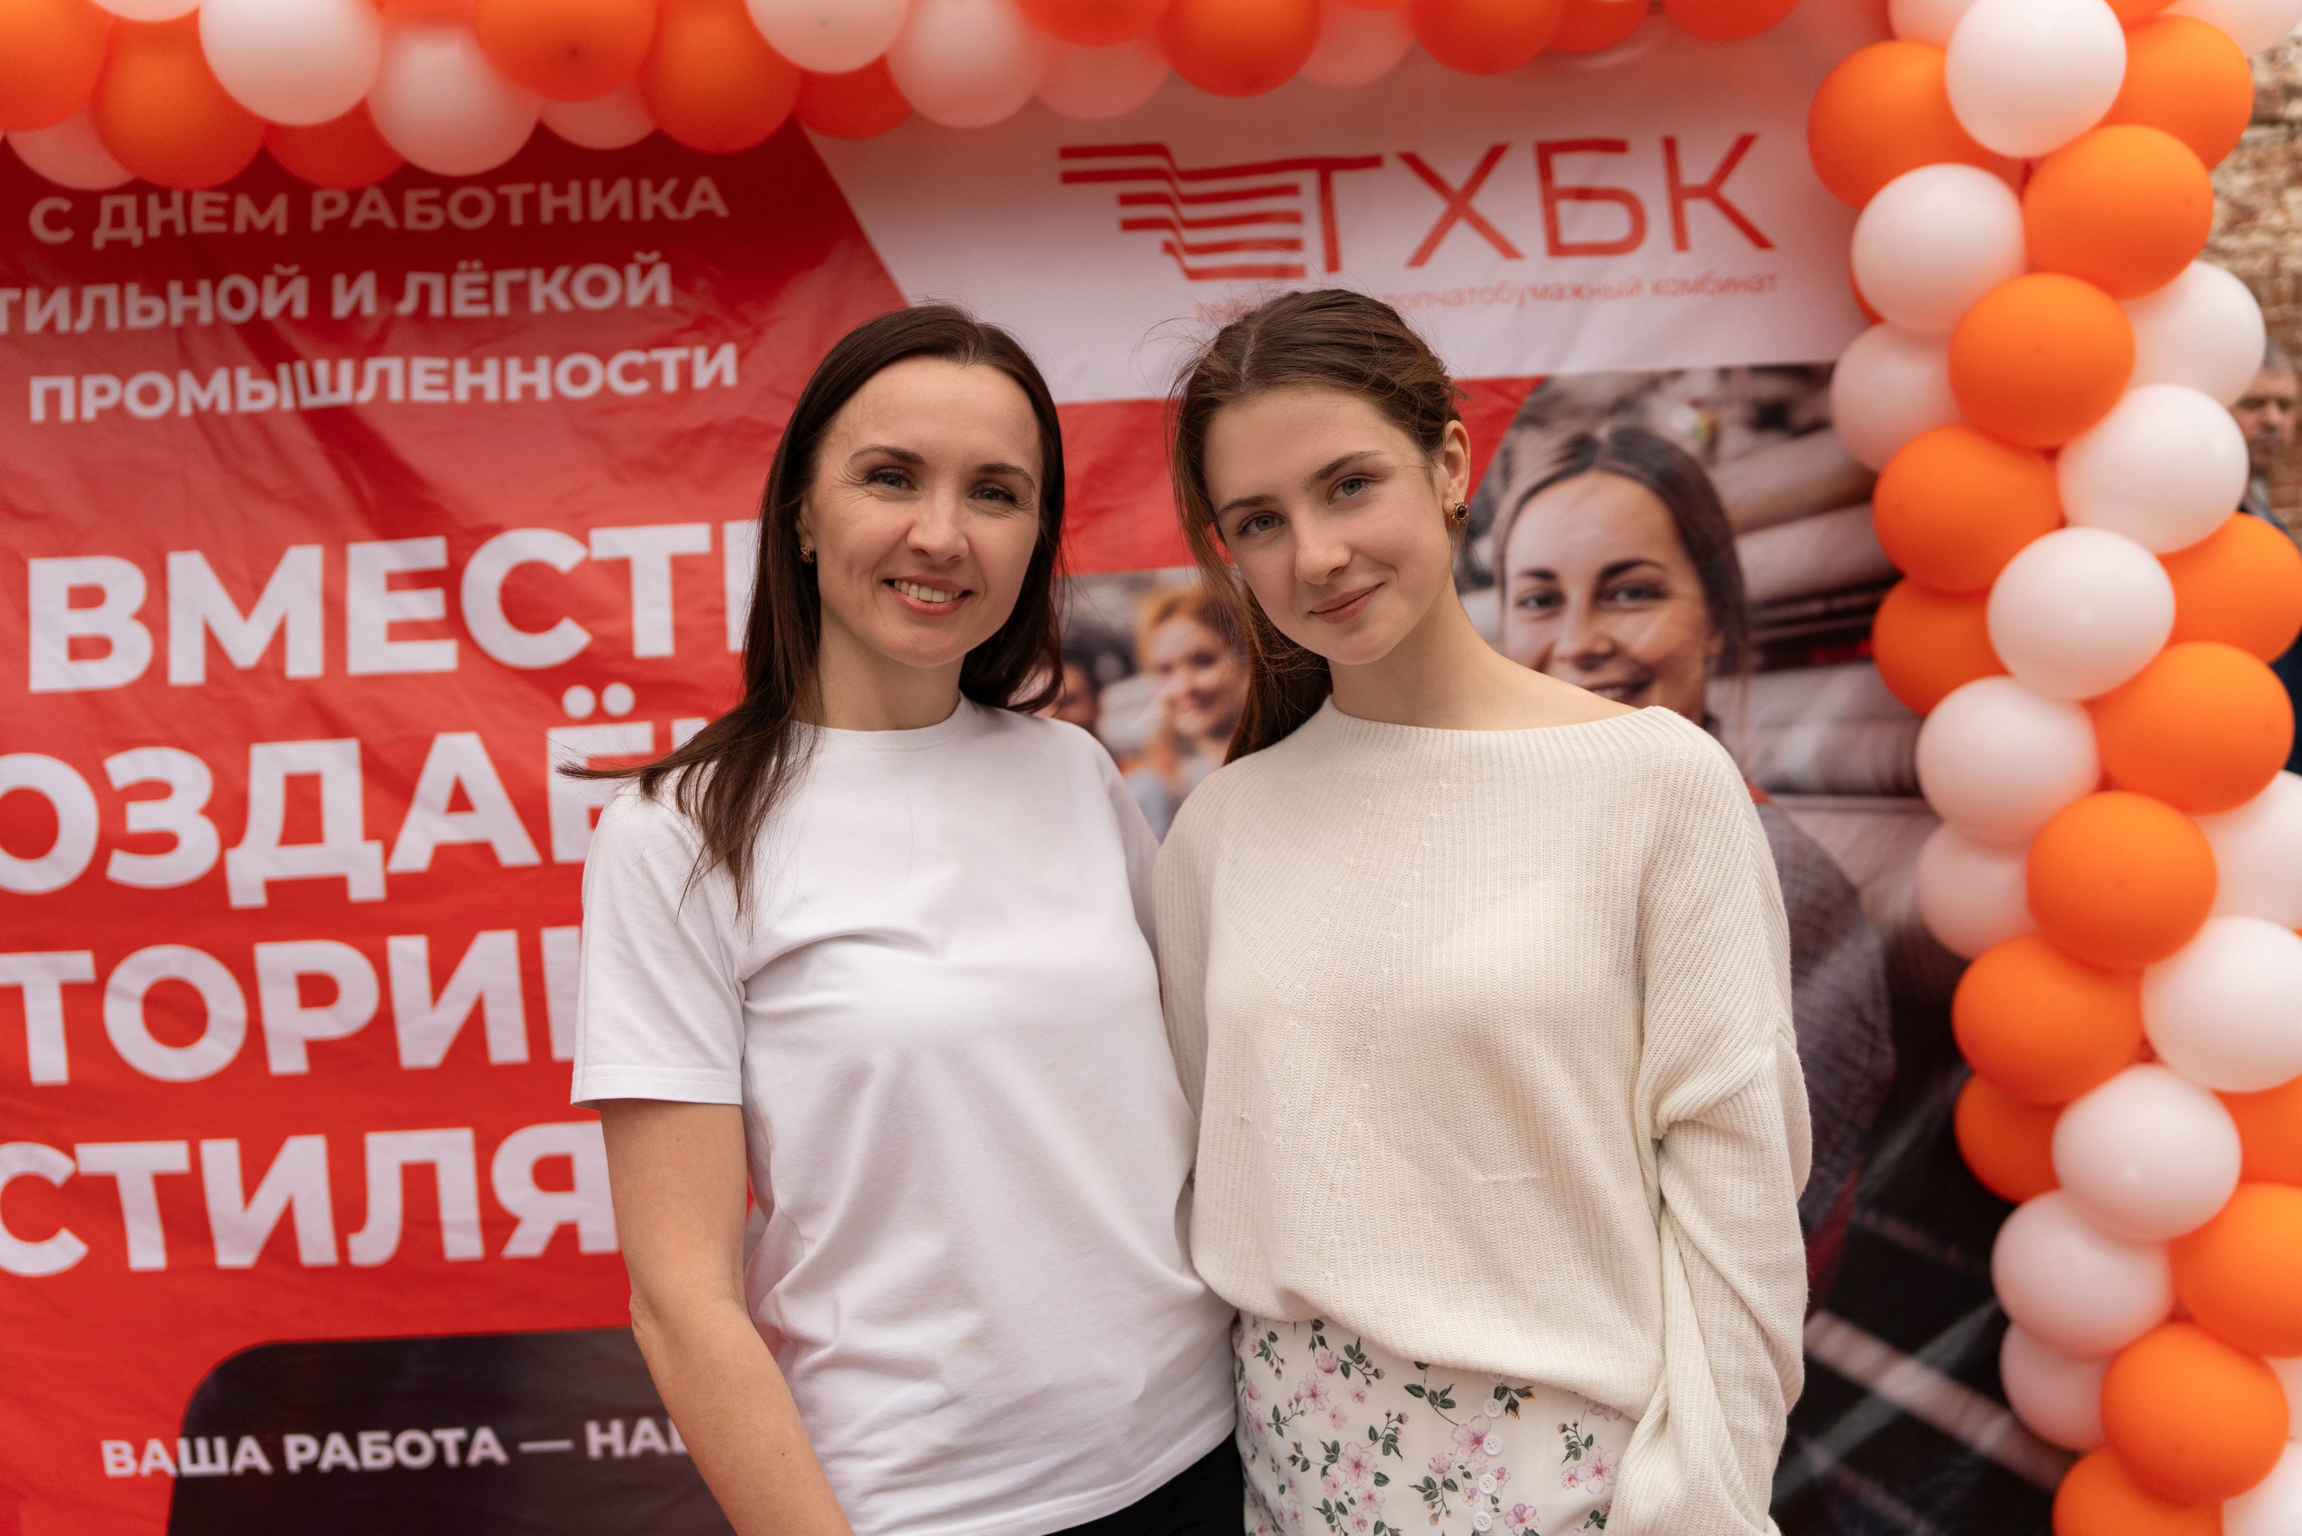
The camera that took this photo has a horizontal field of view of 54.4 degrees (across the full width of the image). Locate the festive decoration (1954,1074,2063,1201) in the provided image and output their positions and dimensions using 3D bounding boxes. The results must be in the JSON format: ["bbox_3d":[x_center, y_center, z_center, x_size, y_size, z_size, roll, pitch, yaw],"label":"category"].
[{"bbox_3d":[1.063,0.427,2.666,0.195,0.188,0.195,-4,-1,0],"label":"festive decoration"}]

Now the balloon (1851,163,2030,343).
[{"bbox_3d":[0.894,-0.587,2.540,0.195,0.188,0.195,-4,-1,0],"label":"balloon"}]

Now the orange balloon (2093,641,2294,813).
[{"bbox_3d":[1.164,-0.043,2.491,0.198,0.188,0.192,-4,-1,0],"label":"orange balloon"}]

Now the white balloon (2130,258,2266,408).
[{"bbox_3d":[1.177,-0.491,2.550,0.180,0.176,0.185,-3,-1,0],"label":"white balloon"}]

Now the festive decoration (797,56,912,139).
[{"bbox_3d":[-0.361,-0.856,2.675,0.195,0.188,0.195,-4,-1,0],"label":"festive decoration"}]

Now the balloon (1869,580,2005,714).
[{"bbox_3d":[0.962,-0.154,2.659,0.195,0.188,0.195,-4,-1,0],"label":"balloon"}]

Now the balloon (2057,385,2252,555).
[{"bbox_3d":[1.095,-0.324,2.440,0.190,0.186,0.196,-3,-1,0],"label":"balloon"}]

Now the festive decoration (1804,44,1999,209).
[{"bbox_3d":[0.851,-0.728,2.547,0.198,0.188,0.192,-4,-1,0],"label":"festive decoration"}]

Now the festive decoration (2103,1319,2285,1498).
[{"bbox_3d":[1.127,0.697,2.420,0.190,0.186,0.196,-3,-1,0],"label":"festive decoration"}]

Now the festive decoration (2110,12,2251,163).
[{"bbox_3d":[1.152,-0.761,2.530,0.185,0.181,0.191,-3,-1,0],"label":"festive decoration"}]

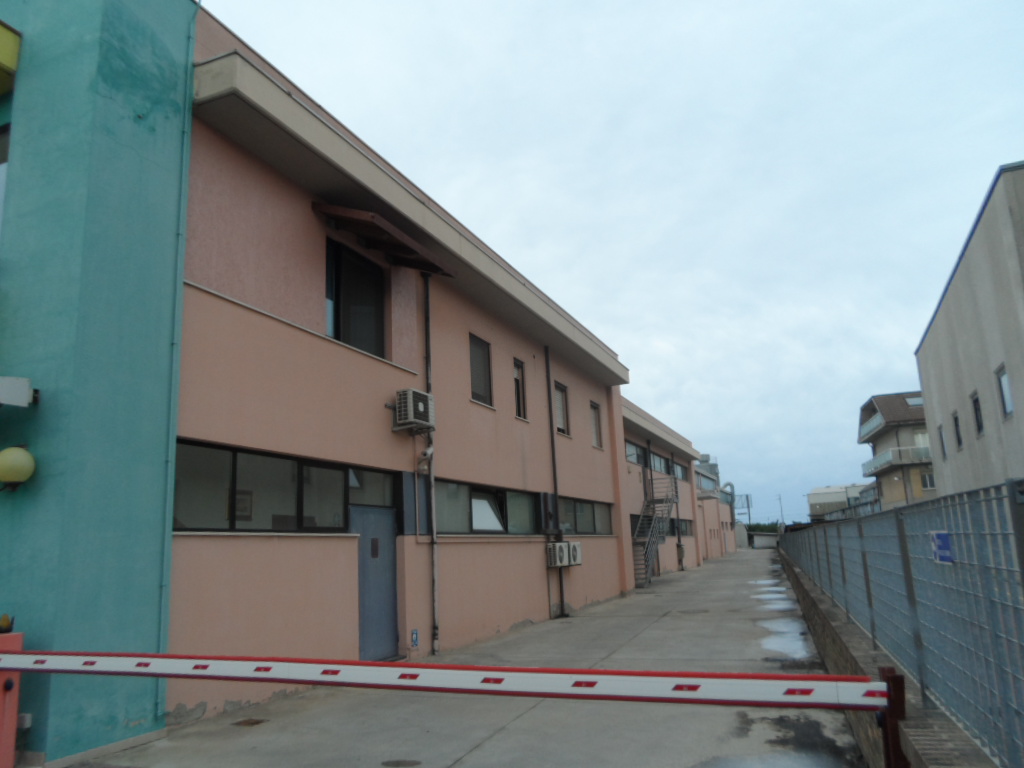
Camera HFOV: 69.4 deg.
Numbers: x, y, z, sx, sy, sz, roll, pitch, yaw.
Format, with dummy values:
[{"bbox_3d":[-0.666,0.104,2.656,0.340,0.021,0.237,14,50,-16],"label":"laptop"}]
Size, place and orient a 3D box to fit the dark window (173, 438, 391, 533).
[{"bbox_3d":[-2.731,1.458,9.724,0.110,1.004,4.356,-9,-14,22],"label":"dark window"}]

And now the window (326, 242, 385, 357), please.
[{"bbox_3d":[-2.337,-1.251,11.158,0.130,1.490,1.635,-8,-14,22],"label":"window"}]

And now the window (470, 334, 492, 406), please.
[{"bbox_3d":[-0.617,-0.288,15.574,0.110,1.406,1.057,-9,-14,22],"label":"window"}]

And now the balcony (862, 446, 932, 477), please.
[{"bbox_3d":[33.035,6.753,62.908,4.000,1.220,12.200,-6,-13,14],"label":"balcony"}]

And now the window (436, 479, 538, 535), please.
[{"bbox_3d":[-0.323,2.597,15.233,0.110,0.988,5.223,-9,-14,22],"label":"window"}]

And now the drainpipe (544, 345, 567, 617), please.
[{"bbox_3d":[1.057,2.212,18.015,0.100,6.572,0.100,-8,-14,22],"label":"drainpipe"}]

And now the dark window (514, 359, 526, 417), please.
[{"bbox_3d":[0.147,0.139,16.810,0.130,1.345,0.600,-8,-14,22],"label":"dark window"}]

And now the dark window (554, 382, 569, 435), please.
[{"bbox_3d":[1.288,0.675,19.454,0.130,1.345,0.973,-8,-14,22],"label":"dark window"}]

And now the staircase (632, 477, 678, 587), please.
[{"bbox_3d":[5.710,5.869,30.279,1.100,4.340,7.800,-9,-14,22],"label":"staircase"}]

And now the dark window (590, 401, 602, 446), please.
[{"bbox_3d":[2.633,1.278,23.000,0.110,1.412,1.045,-9,-14,22],"label":"dark window"}]

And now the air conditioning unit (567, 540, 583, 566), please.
[{"bbox_3d":[1.424,4.200,18.219,0.320,0.555,0.855,-9,-14,22],"label":"air conditioning unit"}]

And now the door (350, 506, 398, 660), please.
[{"bbox_3d":[-2.006,2.931,10.843,0.090,2.215,1.242,-8,-14,22],"label":"door"}]

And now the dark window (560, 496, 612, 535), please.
[{"bbox_3d":[2.036,3.645,20.312,0.130,0.952,4.813,-8,-14,22],"label":"dark window"}]

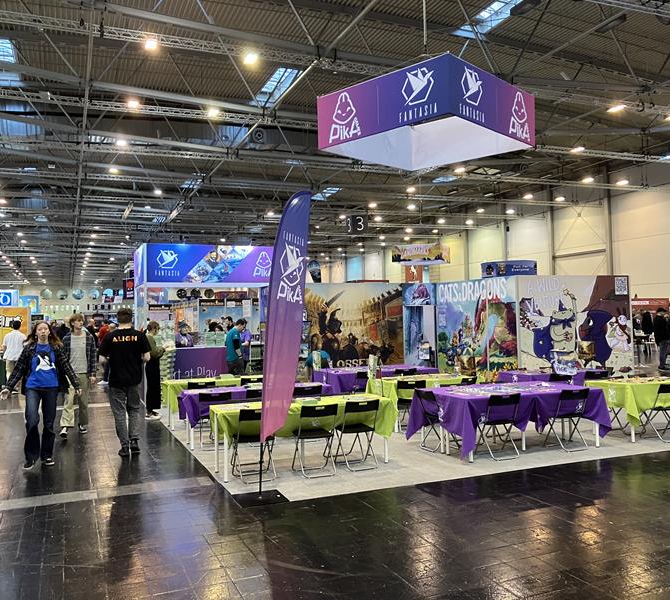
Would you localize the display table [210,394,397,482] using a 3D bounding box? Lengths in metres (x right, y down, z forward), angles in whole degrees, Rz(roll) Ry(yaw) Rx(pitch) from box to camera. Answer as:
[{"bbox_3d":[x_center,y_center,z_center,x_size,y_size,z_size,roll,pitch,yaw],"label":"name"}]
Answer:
[{"bbox_3d":[-0.340,1.500,7.234,2.050,0.750,0.650,0,-2,-23],"label":"display table"}]

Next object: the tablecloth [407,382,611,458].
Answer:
[{"bbox_3d":[2.194,1.462,8.233,2.150,0.700,1.320,0,-2,-23],"label":"tablecloth"}]

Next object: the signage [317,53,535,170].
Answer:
[{"bbox_3d":[1.791,-3.457,12.596,3.000,1.000,3.000,-2,-2,44],"label":"signage"}]

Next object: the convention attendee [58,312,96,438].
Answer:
[{"bbox_3d":[-3.901,1.132,9.785,0.540,1.810,0.500,0,-1,-23],"label":"convention attendee"}]

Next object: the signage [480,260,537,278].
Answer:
[{"bbox_3d":[7.551,-1.320,28.000,2.400,0.720,0.500,-2,-1,25],"label":"signage"}]

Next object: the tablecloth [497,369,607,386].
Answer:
[{"bbox_3d":[3.553,1.520,10.413,1.650,0.750,0.800,0,-2,-23],"label":"tablecloth"}]

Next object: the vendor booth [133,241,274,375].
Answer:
[{"bbox_3d":[-2.795,0.511,14.319,3.000,3.220,2.200,0,-1,-23],"label":"vendor booth"}]

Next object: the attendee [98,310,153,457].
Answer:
[{"bbox_3d":[-2.639,1.023,8.171,0.620,1.820,0.450,0,-2,-20],"label":"attendee"}]

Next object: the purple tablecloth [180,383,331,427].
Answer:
[{"bbox_3d":[-1.074,1.439,8.937,2.100,0.530,0.700,0,-2,-23],"label":"purple tablecloth"}]

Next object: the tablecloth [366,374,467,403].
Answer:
[{"bbox_3d":[1.415,1.412,9.792,1.650,0.520,0.850,0,-2,-23],"label":"tablecloth"}]

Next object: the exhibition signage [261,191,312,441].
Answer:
[{"bbox_3d":[-0.473,0.140,6.217,0.500,2.350,0.080,0,-2,-30],"label":"exhibition signage"}]

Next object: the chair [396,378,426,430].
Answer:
[{"bbox_3d":[1.079,1.566,9.670,0.460,0.770,0.480,0,-1,-23],"label":"chair"}]

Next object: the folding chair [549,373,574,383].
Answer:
[{"bbox_3d":[3.276,1.492,9.709,0.420,0.780,0.470,0,-2,-23],"label":"folding chair"}]

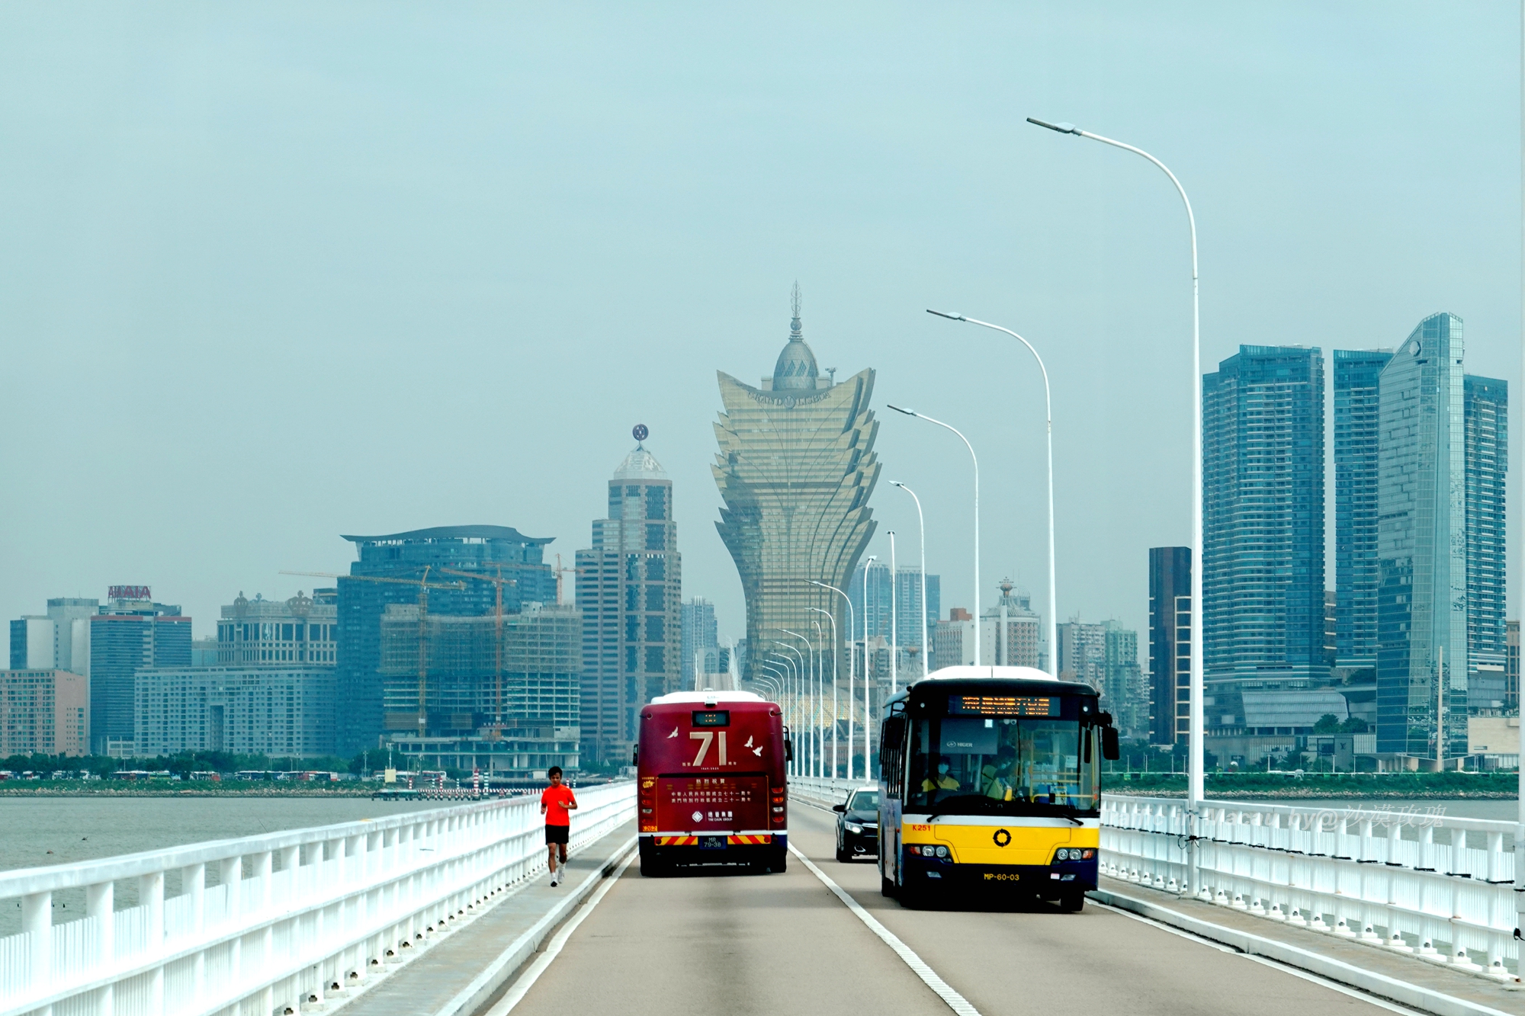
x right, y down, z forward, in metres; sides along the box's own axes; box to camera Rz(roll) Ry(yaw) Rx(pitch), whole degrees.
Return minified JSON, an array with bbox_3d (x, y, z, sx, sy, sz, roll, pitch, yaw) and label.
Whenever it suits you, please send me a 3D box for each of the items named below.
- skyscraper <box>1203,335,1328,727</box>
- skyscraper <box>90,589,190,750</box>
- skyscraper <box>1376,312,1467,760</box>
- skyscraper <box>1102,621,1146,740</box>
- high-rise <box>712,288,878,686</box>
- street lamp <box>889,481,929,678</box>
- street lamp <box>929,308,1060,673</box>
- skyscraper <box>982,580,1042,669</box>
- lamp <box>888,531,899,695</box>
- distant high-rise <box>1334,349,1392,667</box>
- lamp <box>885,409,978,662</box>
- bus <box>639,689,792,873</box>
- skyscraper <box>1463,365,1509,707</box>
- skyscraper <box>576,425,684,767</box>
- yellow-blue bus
[{"bbox_3d":[207.479,19.475,2050.000,44.000,173.000,27.000,-2,-4,34],"label":"skyscraper"},{"bbox_3d":[-311.215,86.186,2480.000,45.000,93.000,24.000,1,-3,-22],"label":"skyscraper"},{"bbox_3d":[264.368,15.038,1985.000,25.000,182.840,48.000,1,-3,-10],"label":"skyscraper"},{"bbox_3d":[214.529,109.969,2950.000,24.000,83.720,22.000,-1,-3,12],"label":"skyscraper"},{"bbox_3d":[17.569,9.102,2610.000,84.000,250.450,66.000,0,-3,8],"label":"high-rise"},{"bbox_3d":[4.205,4.301,142.200,0.350,10.100,2.200,1,-3,-26],"label":"street lamp"},{"bbox_3d":[4.170,1.468,90.100,2.400,10.100,0.350,0,-3,1],"label":"street lamp"},{"bbox_3d":[124.605,82.905,2480.000,30.000,95.430,30.000,0,-3,0],"label":"skyscraper"},{"bbox_3d":[4.400,5.630,167.100,0.400,9.800,2.100,0,-3,-3],"label":"lamp"},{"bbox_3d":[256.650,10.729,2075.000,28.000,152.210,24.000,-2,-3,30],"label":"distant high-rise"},{"bbox_3d":[3.947,2.664,114.800,2.150,10.100,0.350,0,-3,6],"label":"lamp"},{"bbox_3d":[-0.885,4.930,88.400,2.500,3.200,10.500,0,-3,-1],"label":"bus"},{"bbox_3d":[291.221,21.179,2048.000,24.000,150.720,32.000,-2,-4,37],"label":"skyscraper"},{"bbox_3d":[-63.408,45.310,2355.000,44.000,165.000,41.000,1,-3,-10],"label":"skyscraper"},{"bbox_3d":[2.980,3.830,67.800,2.500,3.250,10.500,0,-3,-1],"label":"yellow-blue bus"}]

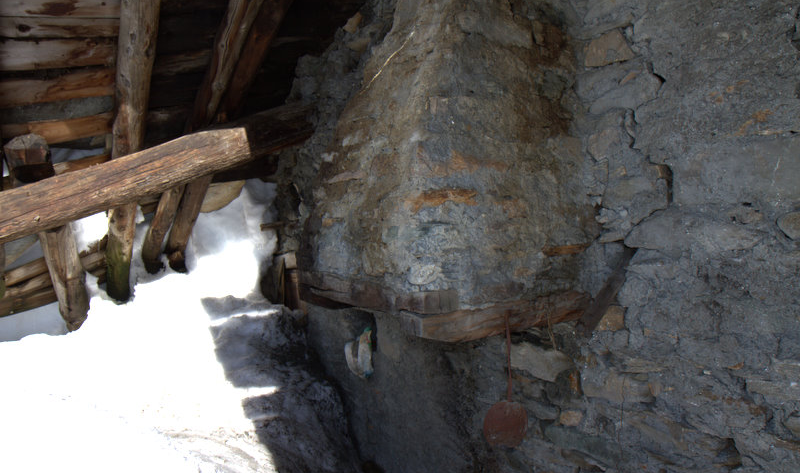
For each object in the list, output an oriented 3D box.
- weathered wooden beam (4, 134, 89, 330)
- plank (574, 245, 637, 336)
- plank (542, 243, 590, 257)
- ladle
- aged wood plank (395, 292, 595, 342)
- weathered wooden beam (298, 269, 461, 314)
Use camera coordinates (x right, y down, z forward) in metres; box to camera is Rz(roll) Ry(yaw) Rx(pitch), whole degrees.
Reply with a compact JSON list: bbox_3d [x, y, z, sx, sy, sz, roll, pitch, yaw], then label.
[{"bbox_3d":[-1.396,0.022,2.410,0.135,0.850,0.135,-2,30,-11],"label":"weathered wooden beam"},{"bbox_3d":[1.032,0.277,2.960,0.085,0.480,0.085,33,12,35],"label":"plank"},{"bbox_3d":[0.799,0.065,2.880,0.070,0.045,0.380,1,1,40],"label":"plank"},{"bbox_3d":[0.426,0.576,2.400,0.178,0.540,0.040,0,1,-6],"label":"ladle"},{"bbox_3d":[0.491,0.310,2.570,0.100,0.120,1.400,1,1,40],"label":"aged wood plank"},{"bbox_3d":[-0.115,0.220,2.280,0.660,0.085,0.180,1,1,40],"label":"weathered wooden beam"}]

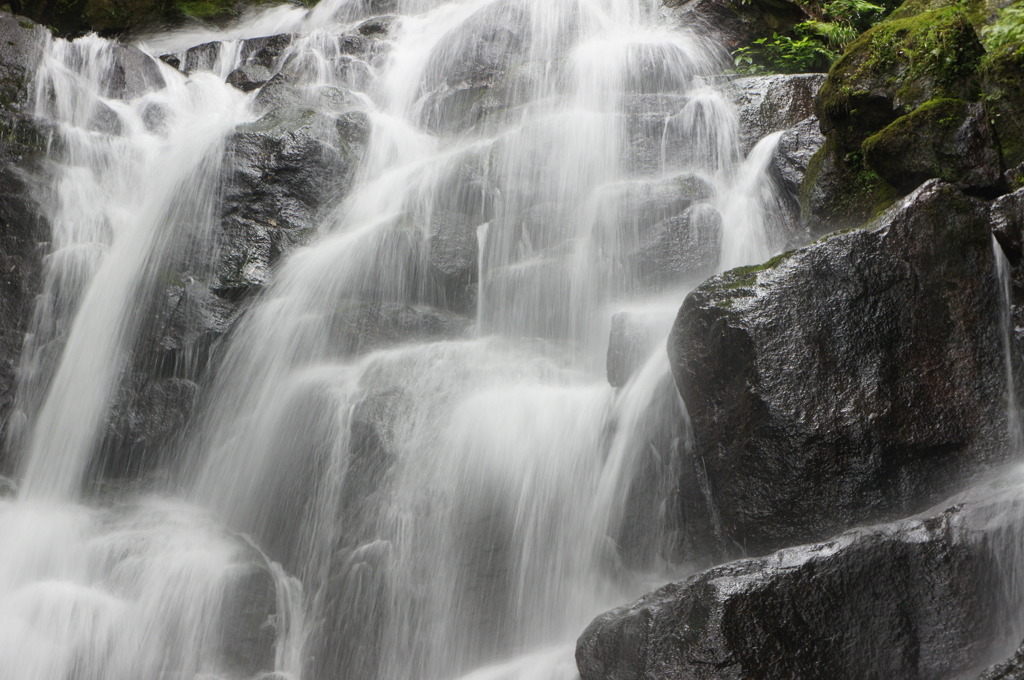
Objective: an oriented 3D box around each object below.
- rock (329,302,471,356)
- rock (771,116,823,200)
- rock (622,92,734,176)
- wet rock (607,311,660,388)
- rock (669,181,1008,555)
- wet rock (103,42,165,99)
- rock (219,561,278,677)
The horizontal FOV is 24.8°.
[{"bbox_3d":[-0.584,-0.055,12.100,0.720,0.280,0.420,0,2,0],"label":"rock"},{"bbox_3d":[1.593,-1.024,13.000,0.300,0.450,0.340,0,2,0],"label":"rock"},{"bbox_3d":[0.929,-1.147,13.000,0.610,0.450,0.420,0,2,0],"label":"rock"},{"bbox_3d":[0.615,0.053,11.800,0.270,0.370,0.300,0,2,0],"label":"wet rock"},{"bbox_3d":[1.570,0.132,11.200,1.520,1.680,1.200,0,2,8],"label":"rock"},{"bbox_3d":[-2.161,-1.539,13.300,0.350,0.320,0.320,0,2,0],"label":"wet rock"},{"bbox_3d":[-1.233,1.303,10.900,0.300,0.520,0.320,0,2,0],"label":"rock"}]

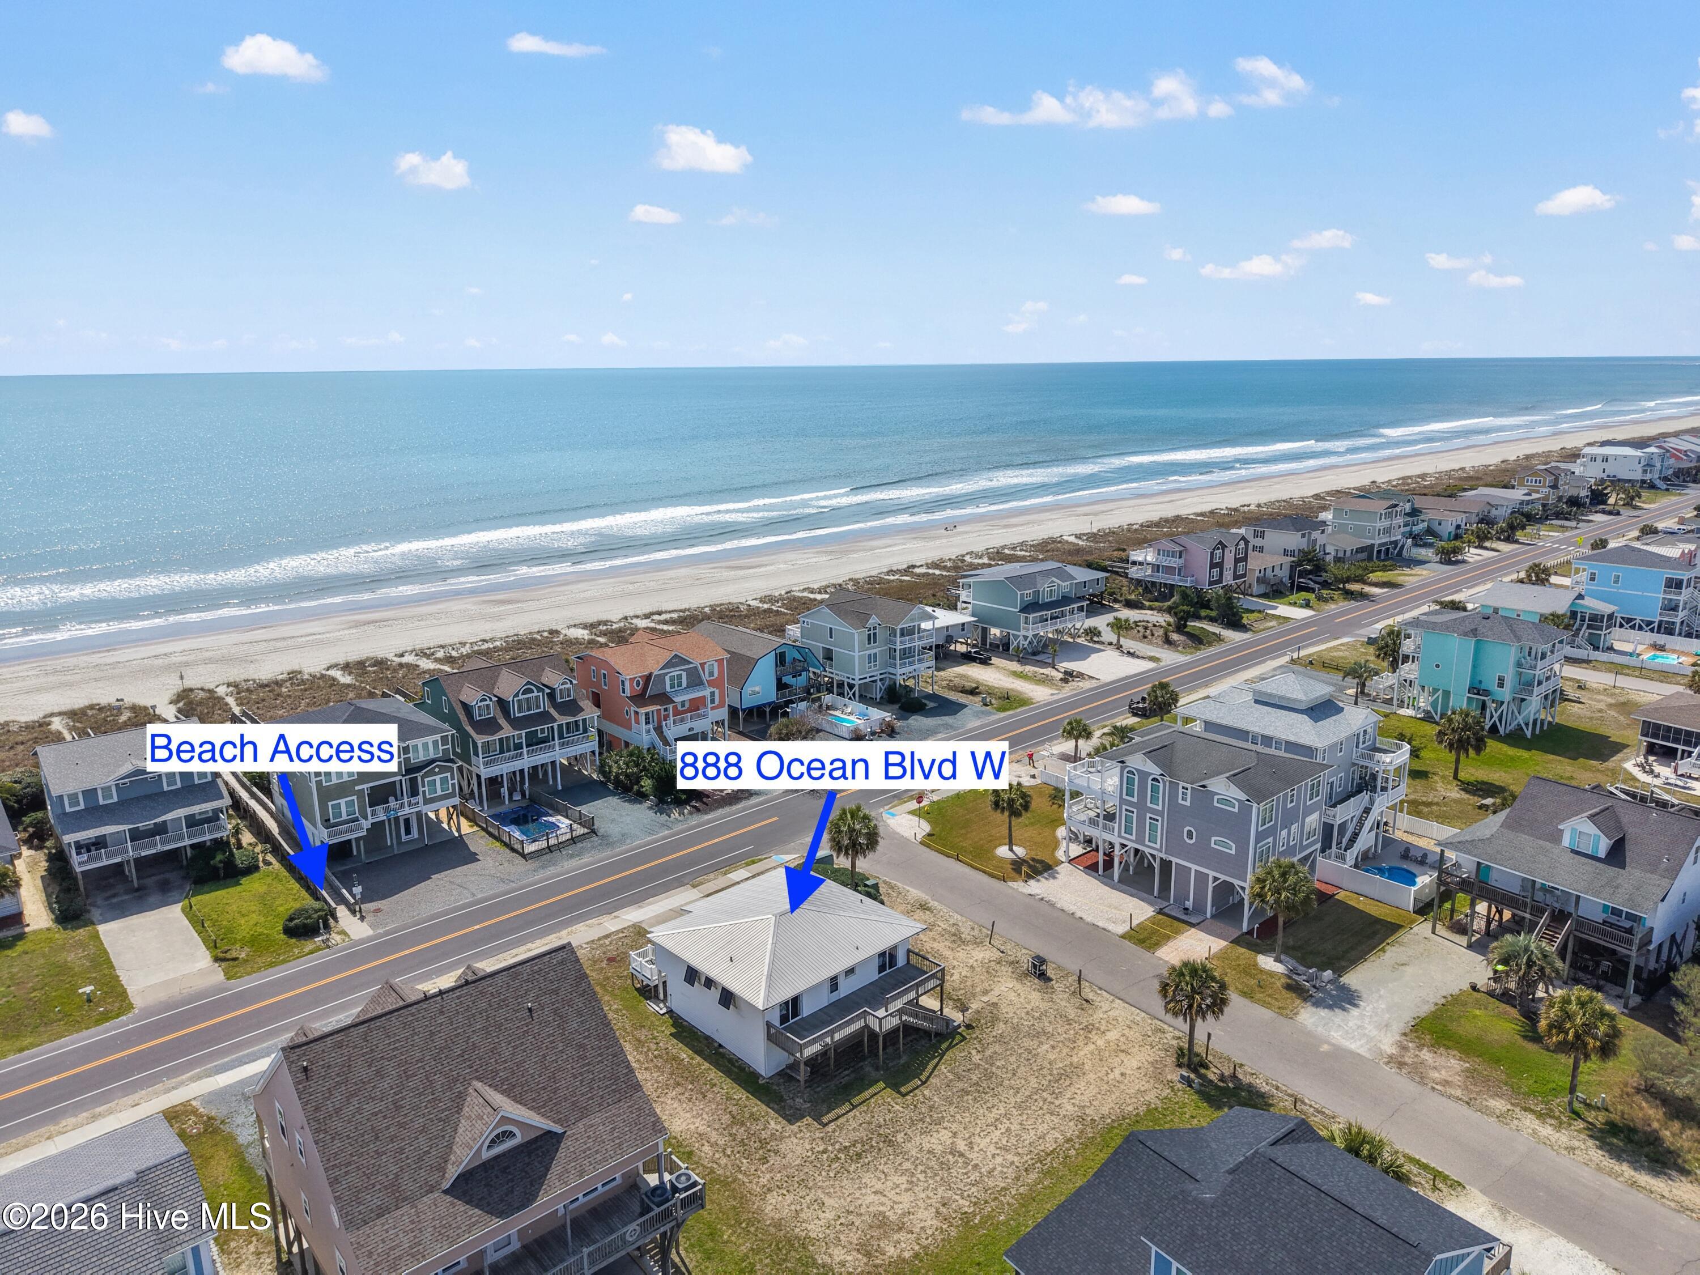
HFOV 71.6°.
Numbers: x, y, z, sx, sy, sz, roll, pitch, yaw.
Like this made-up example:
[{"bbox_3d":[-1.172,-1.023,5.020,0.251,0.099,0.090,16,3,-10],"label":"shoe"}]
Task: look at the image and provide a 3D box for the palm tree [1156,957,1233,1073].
[{"bbox_3d":[19.189,21.017,65.870,3.826,6.800,3.826,4,14,17],"label":"palm tree"}]

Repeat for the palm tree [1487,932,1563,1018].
[{"bbox_3d":[39.787,19.948,69.220,4.400,4.800,4.400,-12,17,-40],"label":"palm tree"}]

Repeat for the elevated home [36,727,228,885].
[{"bbox_3d":[-61.220,13.870,100.540,12.250,10.670,12.250,-13,18,-43],"label":"elevated home"}]

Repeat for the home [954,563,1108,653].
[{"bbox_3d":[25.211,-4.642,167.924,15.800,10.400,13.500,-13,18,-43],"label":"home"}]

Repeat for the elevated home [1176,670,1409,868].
[{"bbox_3d":[36.097,9.396,96.619,10.200,13.000,16.400,-12,17,-40],"label":"elevated home"}]

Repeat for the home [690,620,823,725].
[{"bbox_3d":[-12.010,3.550,133.760,12.700,8.400,15.300,-12,17,-41],"label":"home"}]

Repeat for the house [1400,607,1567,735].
[{"bbox_3d":[66.450,2.960,125.040,9.900,11.700,14.700,-13,18,-42],"label":"house"}]

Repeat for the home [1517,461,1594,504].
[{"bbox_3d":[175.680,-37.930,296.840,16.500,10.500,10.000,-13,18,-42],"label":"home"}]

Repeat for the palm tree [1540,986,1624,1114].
[{"bbox_3d":[37.970,21.530,61.466,3.682,7.400,3.682,8,16,33],"label":"palm tree"}]

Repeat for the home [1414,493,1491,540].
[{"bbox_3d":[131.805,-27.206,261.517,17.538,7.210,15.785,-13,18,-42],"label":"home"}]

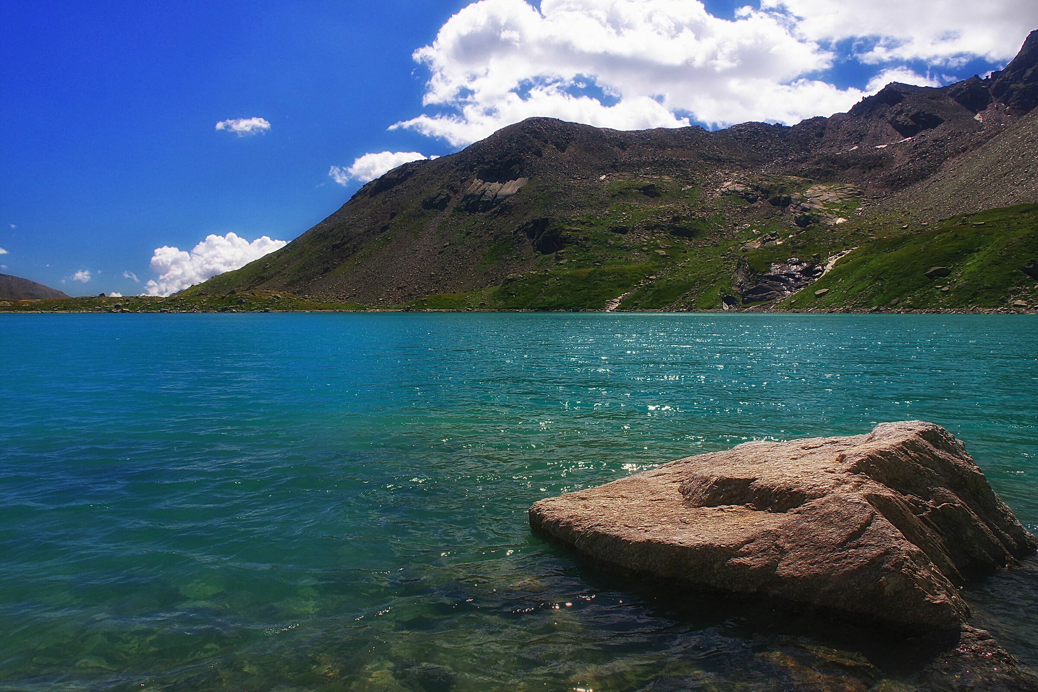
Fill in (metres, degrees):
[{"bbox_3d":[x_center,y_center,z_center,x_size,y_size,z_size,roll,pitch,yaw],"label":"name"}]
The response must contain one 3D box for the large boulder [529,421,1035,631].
[{"bbox_3d":[1.543,0.881,4.349,2.712,0.856,1.595,2,4,35],"label":"large boulder"}]

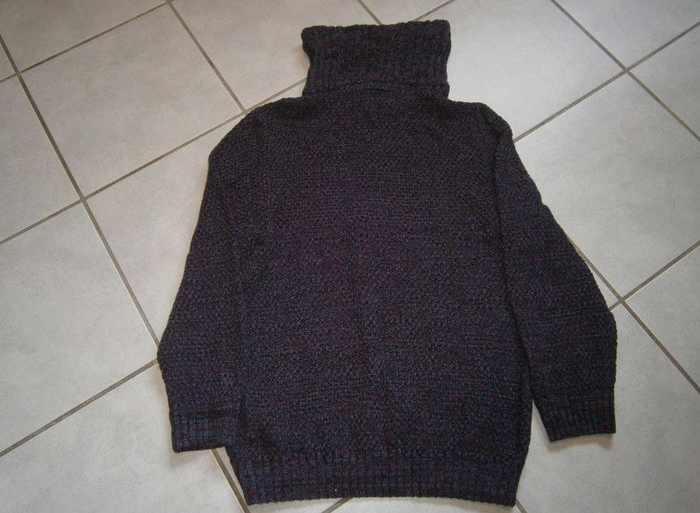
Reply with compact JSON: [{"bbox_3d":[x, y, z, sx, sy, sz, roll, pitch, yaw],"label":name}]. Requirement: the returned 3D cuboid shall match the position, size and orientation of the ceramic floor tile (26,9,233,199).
[{"bbox_3d":[-0.416,-0.307,0.997,0.315,0.010,0.315,-32,72,-10],"label":"ceramic floor tile"}]

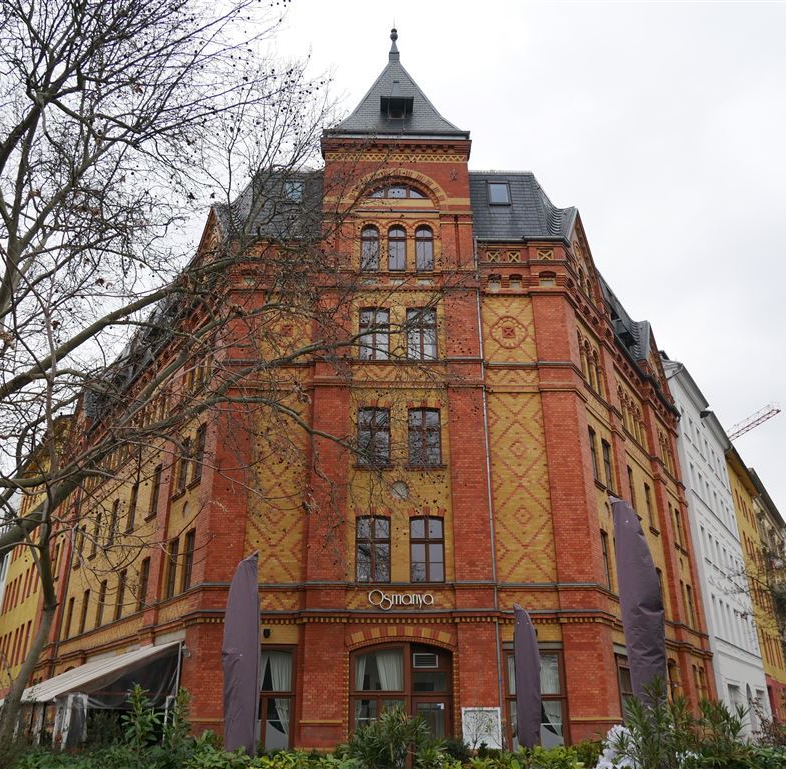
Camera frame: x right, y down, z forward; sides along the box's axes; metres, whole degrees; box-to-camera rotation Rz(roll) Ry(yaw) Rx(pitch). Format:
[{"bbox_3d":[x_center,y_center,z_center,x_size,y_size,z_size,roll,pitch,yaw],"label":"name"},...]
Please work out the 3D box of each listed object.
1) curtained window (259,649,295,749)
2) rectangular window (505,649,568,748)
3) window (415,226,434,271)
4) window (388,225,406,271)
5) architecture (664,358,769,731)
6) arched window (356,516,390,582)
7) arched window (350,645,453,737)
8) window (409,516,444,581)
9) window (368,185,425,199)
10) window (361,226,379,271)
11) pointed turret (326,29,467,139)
[{"bbox_3d":[-3.611,8.866,20.153,1.717,2.694,0.200,0,-24,-1],"label":"curtained window"},{"bbox_3d":[4.091,8.933,20.317,1.802,2.706,0.200,0,-24,-1],"label":"rectangular window"},{"bbox_3d":[1.143,-4.966,25.775,0.653,1.998,0.200,0,-24,-1],"label":"window"},{"bbox_3d":[0.163,-4.961,25.748,0.652,1.996,0.200,0,-24,-1],"label":"window"},{"bbox_3d":[14.807,10.963,45.275,11.500,20.000,14.500,-15,-28,30],"label":"architecture"},{"bbox_3d":[-0.602,4.932,21.378,1.023,1.971,0.200,0,-24,-1],"label":"arched window"},{"bbox_3d":[0.238,8.658,19.850,2.855,2.729,0.250,0,-24,-1],"label":"arched window"},{"bbox_3d":[1.032,4.941,21.416,1.040,1.975,0.200,0,-24,-1],"label":"window"},{"bbox_3d":[0.152,-7.335,27.023,2.245,0.734,0.200,0,-24,-1],"label":"window"},{"bbox_3d":[-0.806,-4.956,25.721,0.670,1.994,0.200,0,-24,-1],"label":"window"},{"bbox_3d":[0.112,-12.505,31.515,5.509,9.272,5.509,0,-24,-1],"label":"pointed turret"}]

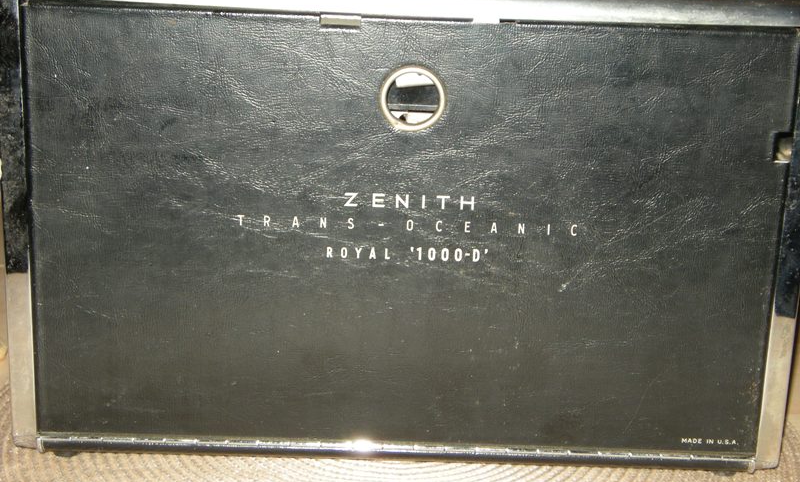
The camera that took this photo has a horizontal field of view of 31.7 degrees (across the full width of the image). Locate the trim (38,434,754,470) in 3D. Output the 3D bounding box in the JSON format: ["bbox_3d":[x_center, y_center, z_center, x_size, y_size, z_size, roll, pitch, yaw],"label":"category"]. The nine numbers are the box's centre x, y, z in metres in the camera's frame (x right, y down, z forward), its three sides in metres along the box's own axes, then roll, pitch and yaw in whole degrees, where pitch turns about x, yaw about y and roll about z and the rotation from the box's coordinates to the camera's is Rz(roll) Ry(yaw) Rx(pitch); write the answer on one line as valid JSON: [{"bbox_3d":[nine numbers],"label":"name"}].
[{"bbox_3d":[-0.001,0.088,0.579,0.295,0.006,0.006,2,14,0],"label":"trim"}]

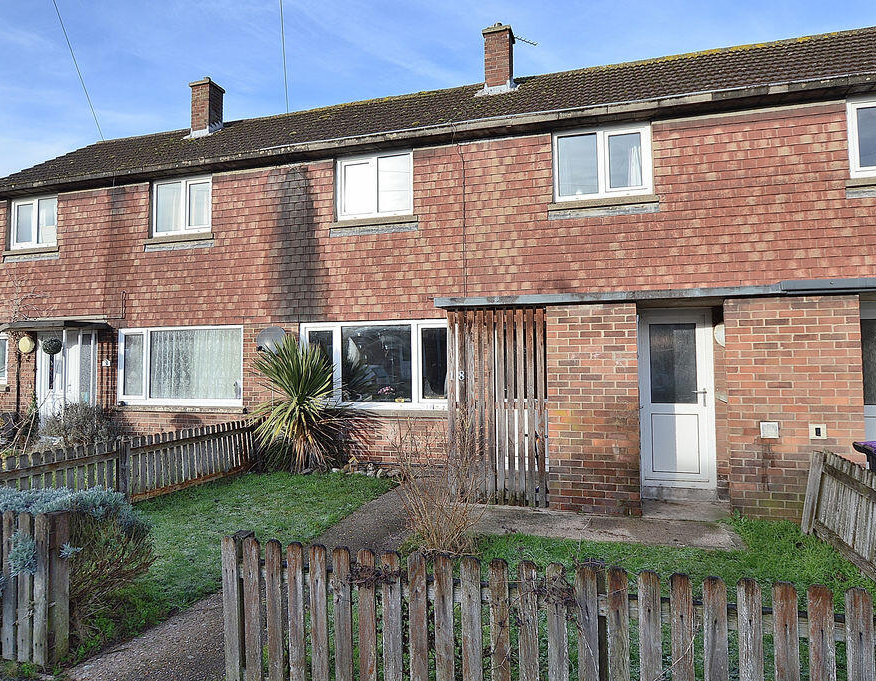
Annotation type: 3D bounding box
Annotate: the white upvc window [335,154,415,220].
[{"bbox_3d":[-0.939,-2.294,8.070,1.203,0.952,0.090,-1,-3,15],"label":"white upvc window"}]

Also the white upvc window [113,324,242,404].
[{"bbox_3d":[-4.230,0.426,8.841,2.425,1.275,0.090,-1,-3,15],"label":"white upvc window"}]

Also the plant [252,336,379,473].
[{"bbox_3d":[-1.815,0.929,7.452,1.400,1.860,1.300,-1,-3,15],"label":"plant"}]

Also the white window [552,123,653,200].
[{"bbox_3d":[2.193,-2.369,7.228,1.251,0.967,0.090,-1,-3,15],"label":"white window"}]

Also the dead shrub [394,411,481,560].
[{"bbox_3d":[0.004,1.137,4.428,0.740,1.160,0.700,0,-3,0],"label":"dead shrub"}]

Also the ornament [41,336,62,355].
[{"bbox_3d":[-6.174,0.101,8.649,0.275,0.275,0.275,-1,-3,15],"label":"ornament"}]

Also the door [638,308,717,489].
[{"bbox_3d":[2.787,0.667,6.370,0.870,2.100,0.090,-1,-3,15],"label":"door"}]

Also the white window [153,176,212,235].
[{"bbox_3d":[-4.226,-2.205,8.953,1.148,0.933,0.090,-1,-3,15],"label":"white window"}]

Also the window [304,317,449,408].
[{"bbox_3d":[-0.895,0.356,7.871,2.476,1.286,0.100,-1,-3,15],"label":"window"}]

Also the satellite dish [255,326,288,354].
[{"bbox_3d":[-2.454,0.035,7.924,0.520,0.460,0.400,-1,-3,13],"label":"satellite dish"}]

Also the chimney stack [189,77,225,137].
[{"bbox_3d":[-5.008,-4.999,11.793,0.533,1.254,0.530,-1,-3,15],"label":"chimney stack"}]

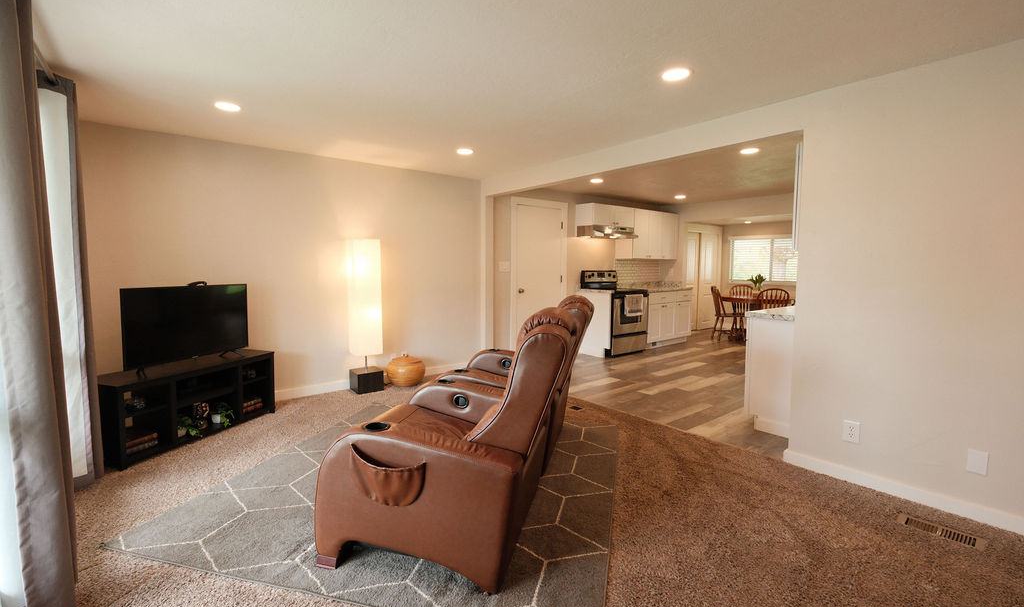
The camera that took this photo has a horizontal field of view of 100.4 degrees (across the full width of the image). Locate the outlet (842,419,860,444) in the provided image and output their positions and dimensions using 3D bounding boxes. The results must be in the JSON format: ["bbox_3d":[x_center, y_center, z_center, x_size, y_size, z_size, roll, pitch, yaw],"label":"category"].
[{"bbox_3d":[1.984,0.753,2.495,0.012,0.118,0.072,-4,6,-38],"label":"outlet"}]

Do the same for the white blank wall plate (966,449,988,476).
[{"bbox_3d":[2.278,0.778,2.089,0.008,0.116,0.070,-5,7,-40],"label":"white blank wall plate"}]

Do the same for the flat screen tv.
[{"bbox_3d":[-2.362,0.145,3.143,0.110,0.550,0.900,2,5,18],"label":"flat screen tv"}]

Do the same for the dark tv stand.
[{"bbox_3d":[-2.372,0.711,3.162,0.395,0.525,1.100,2,5,20],"label":"dark tv stand"}]

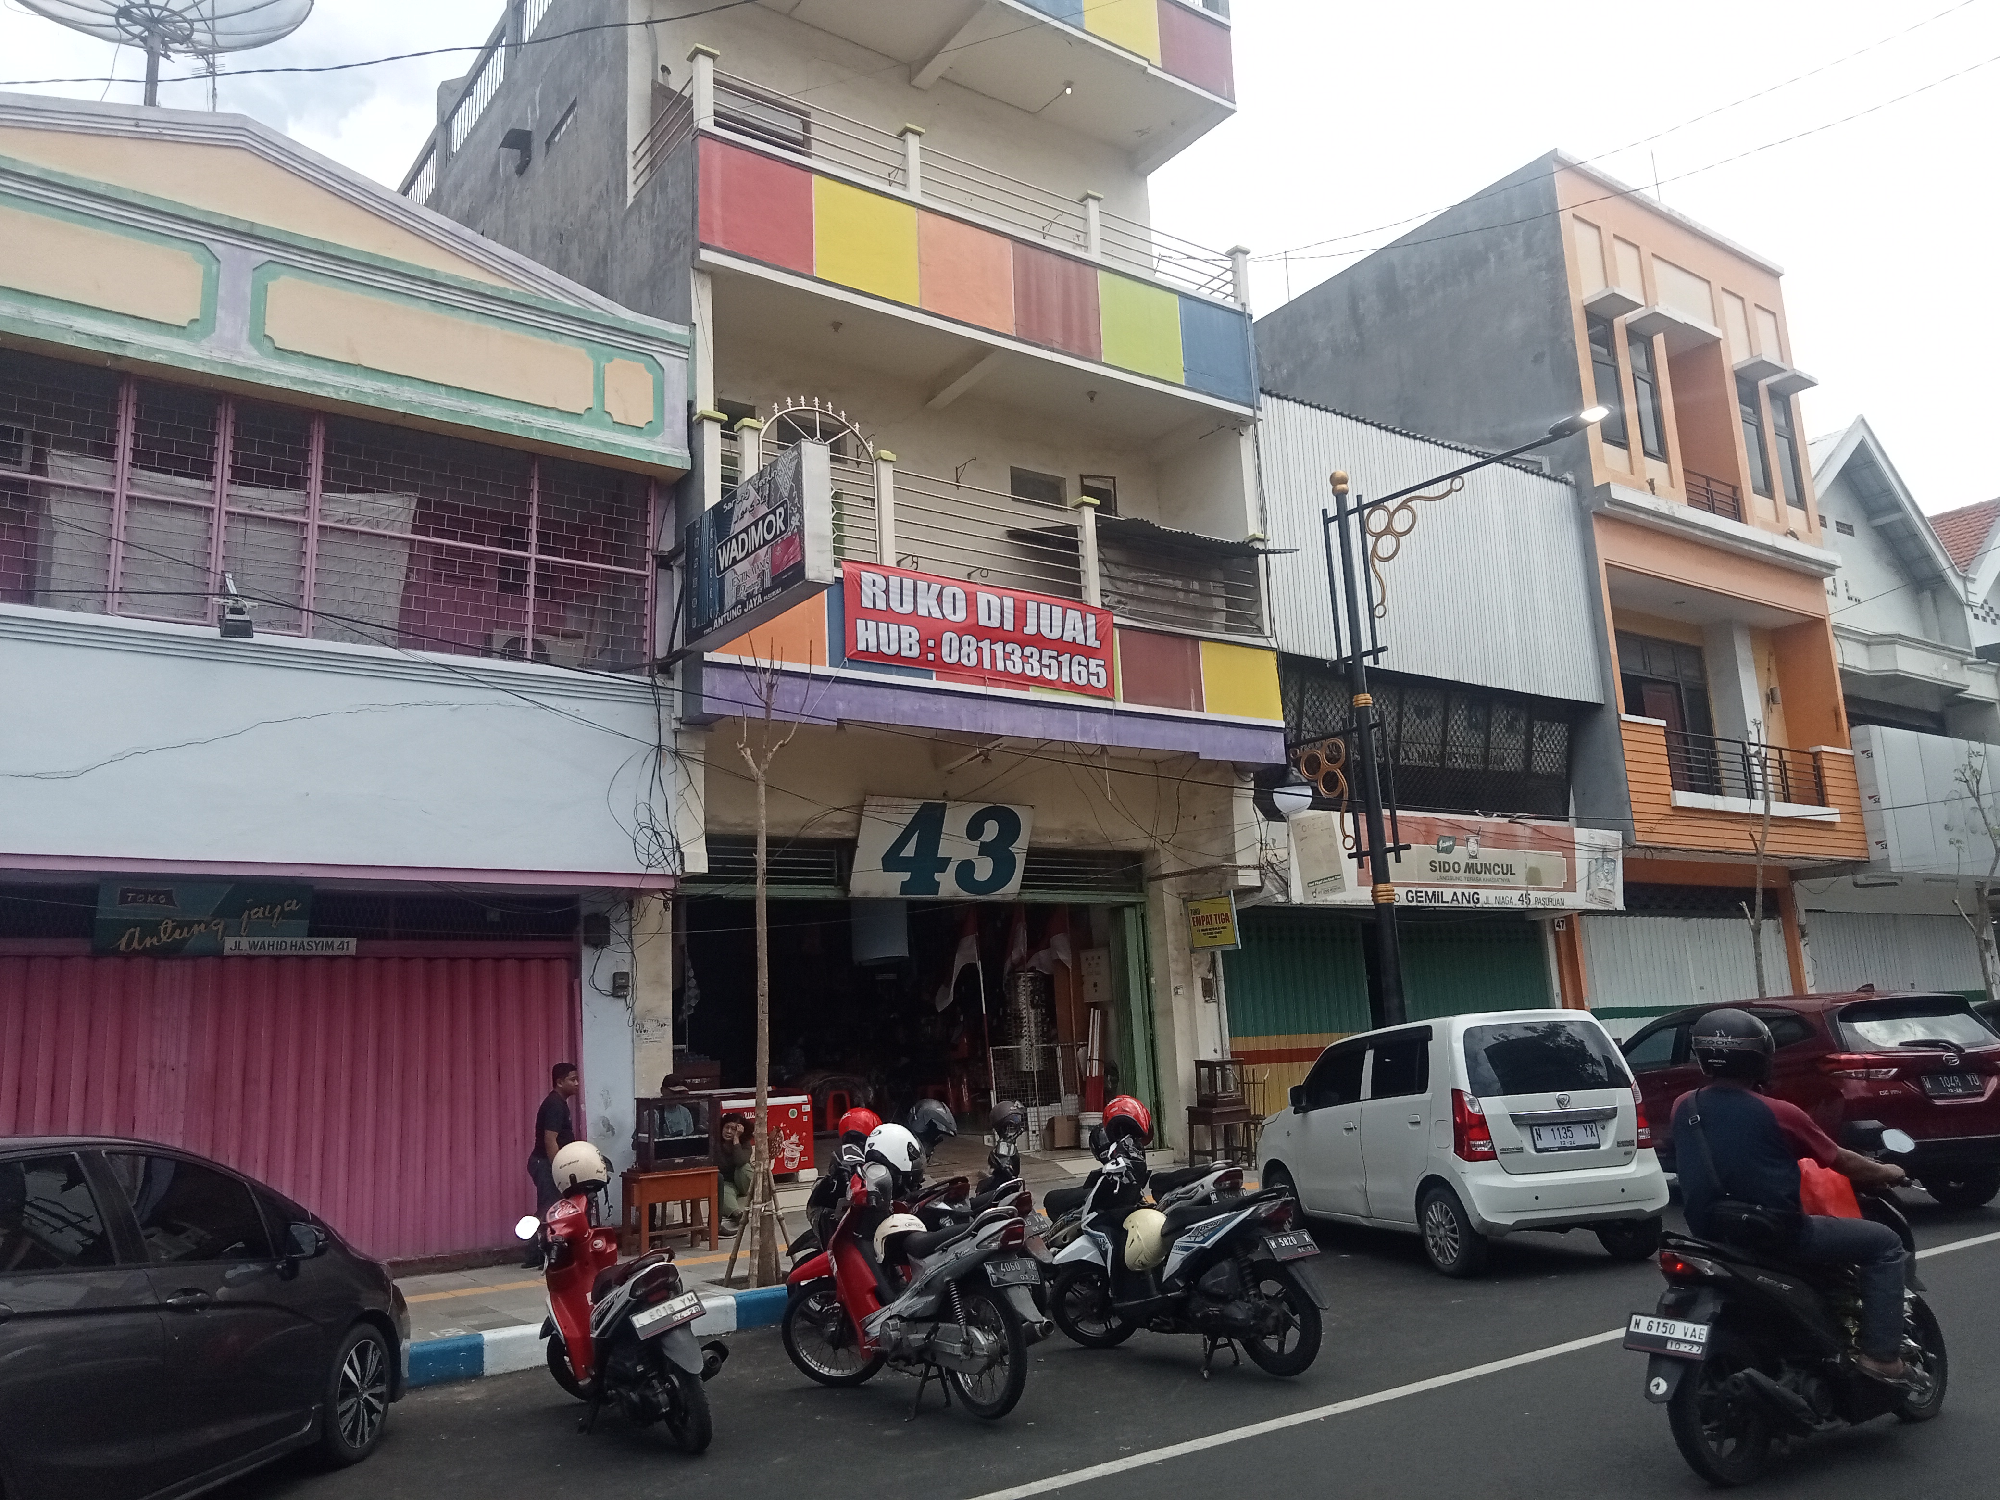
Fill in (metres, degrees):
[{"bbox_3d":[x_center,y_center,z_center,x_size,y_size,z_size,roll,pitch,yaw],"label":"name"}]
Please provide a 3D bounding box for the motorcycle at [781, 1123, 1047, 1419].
[{"bbox_3d":[-0.393,2.334,7.258,0.700,1.150,1.900,5,-14,-34],"label":"motorcycle"}]

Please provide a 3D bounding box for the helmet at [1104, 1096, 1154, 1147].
[{"bbox_3d":[0.677,1.973,8.600,0.250,0.260,0.290,2,2,-25],"label":"helmet"}]

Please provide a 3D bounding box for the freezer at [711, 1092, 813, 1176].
[{"bbox_3d":[-2.544,3.995,16.639,1.080,0.890,0.620,6,-15,-40],"label":"freezer"}]

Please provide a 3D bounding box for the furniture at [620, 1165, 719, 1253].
[{"bbox_3d":[-2.690,3.777,13.193,0.670,0.629,0.371,5,-14,-36],"label":"furniture"}]

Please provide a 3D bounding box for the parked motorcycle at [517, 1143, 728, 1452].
[{"bbox_3d":[-1.717,2.455,7.270,0.700,1.180,1.850,6,-15,-40],"label":"parked motorcycle"}]

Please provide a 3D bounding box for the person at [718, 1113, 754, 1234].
[{"bbox_3d":[-2.327,3.743,14.300,0.500,1.050,0.650,0,-12,-14],"label":"person"}]

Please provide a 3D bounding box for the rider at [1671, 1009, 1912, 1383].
[{"bbox_3d":[2.836,1.646,5.926,0.900,1.370,0.660,5,-14,-36],"label":"rider"}]

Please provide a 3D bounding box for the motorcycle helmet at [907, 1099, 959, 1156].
[{"bbox_3d":[-0.365,2.063,8.900,0.310,0.260,0.250,11,-4,27],"label":"motorcycle helmet"}]

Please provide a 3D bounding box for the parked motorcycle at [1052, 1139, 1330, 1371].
[{"bbox_3d":[0.879,2.452,7.952,0.680,1.100,1.850,6,-15,-40],"label":"parked motorcycle"}]

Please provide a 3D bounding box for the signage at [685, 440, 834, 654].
[{"bbox_3d":[-1.861,-1.494,12.271,0.212,1.034,2.023,5,-14,-34],"label":"signage"}]

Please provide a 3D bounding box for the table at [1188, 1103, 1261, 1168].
[{"bbox_3d":[2.423,4.347,18.064,0.620,0.700,0.440,6,-14,-38],"label":"table"}]

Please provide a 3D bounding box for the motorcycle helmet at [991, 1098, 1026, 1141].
[{"bbox_3d":[0.053,2.284,10.000,0.240,0.250,0.270,6,-3,-38],"label":"motorcycle helmet"}]

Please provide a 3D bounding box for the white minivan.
[{"bbox_3d":[3.165,2.808,11.881,1.475,1.670,3.600,0,-12,-16],"label":"white minivan"}]

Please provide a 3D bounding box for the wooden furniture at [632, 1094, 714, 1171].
[{"bbox_3d":[-2.688,3.200,13.456,0.591,0.604,0.286,5,-14,-36],"label":"wooden furniture"}]

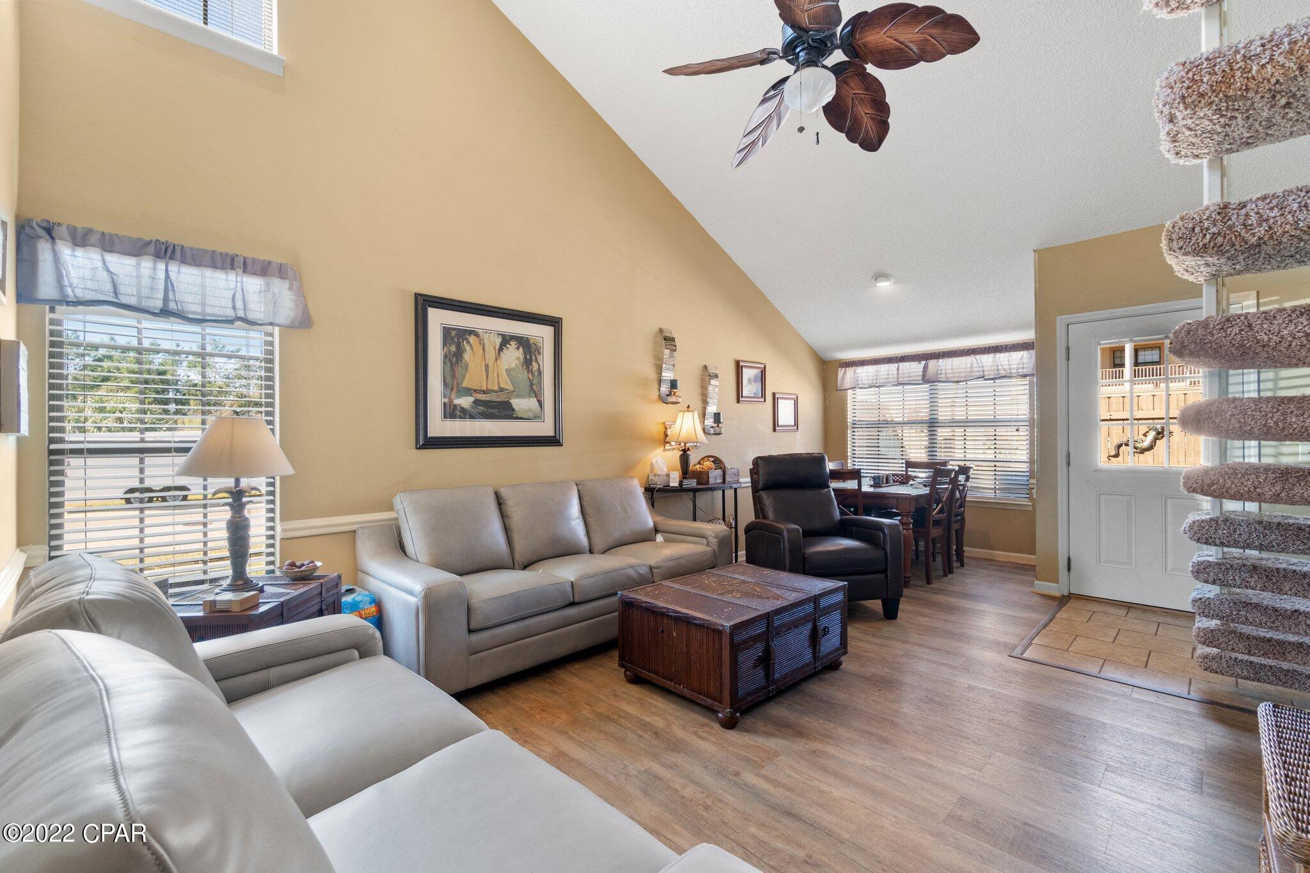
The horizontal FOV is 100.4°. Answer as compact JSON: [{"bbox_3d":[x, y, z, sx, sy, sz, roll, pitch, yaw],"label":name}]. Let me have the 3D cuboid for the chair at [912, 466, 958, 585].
[{"bbox_3d":[2.226,0.715,4.641,0.450,0.955,0.520,0,0,-44],"label":"chair"}]

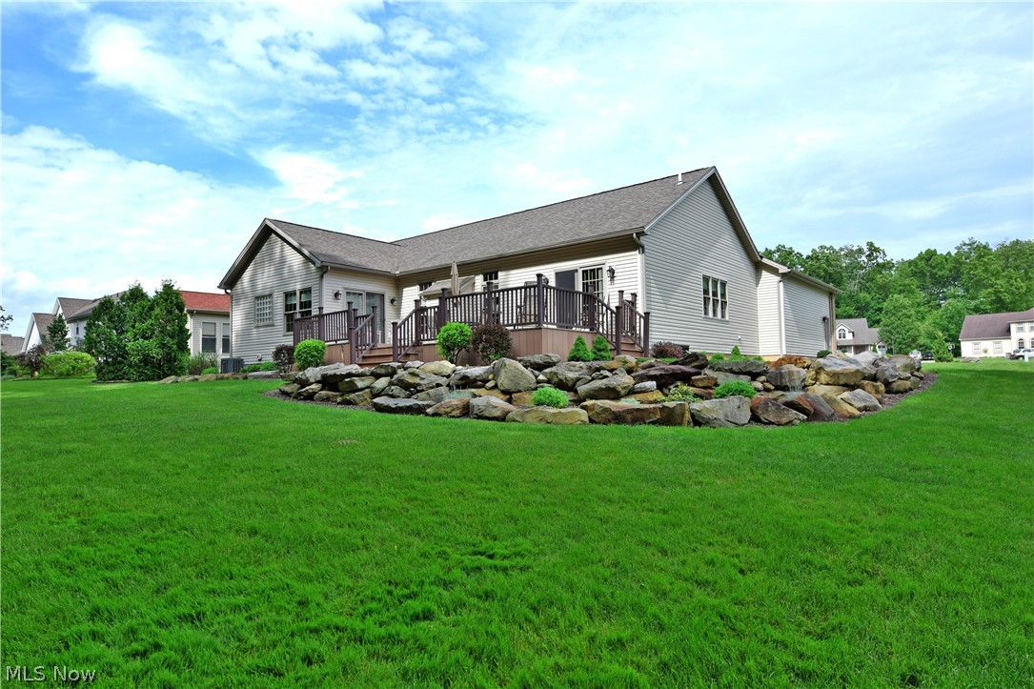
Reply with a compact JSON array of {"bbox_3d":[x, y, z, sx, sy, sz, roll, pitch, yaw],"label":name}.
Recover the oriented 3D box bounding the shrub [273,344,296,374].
[{"bbox_3d":[-7.982,0.491,20.700,0.750,1.020,0.750,1,-3,-21],"label":"shrub"}]

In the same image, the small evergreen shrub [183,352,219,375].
[{"bbox_3d":[-13.221,0.836,25.200,1.250,0.980,1.250,1,-3,-28],"label":"small evergreen shrub"}]

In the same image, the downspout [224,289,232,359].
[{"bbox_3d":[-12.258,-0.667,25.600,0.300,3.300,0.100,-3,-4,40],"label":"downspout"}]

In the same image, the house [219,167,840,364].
[{"bbox_3d":[1.459,-2.294,27.147,19.300,6.500,20.600,-3,-4,40],"label":"house"}]

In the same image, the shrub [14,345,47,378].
[{"bbox_3d":[-26.596,0.965,33.000,1.400,1.800,1.400,2,-4,-39],"label":"shrub"}]

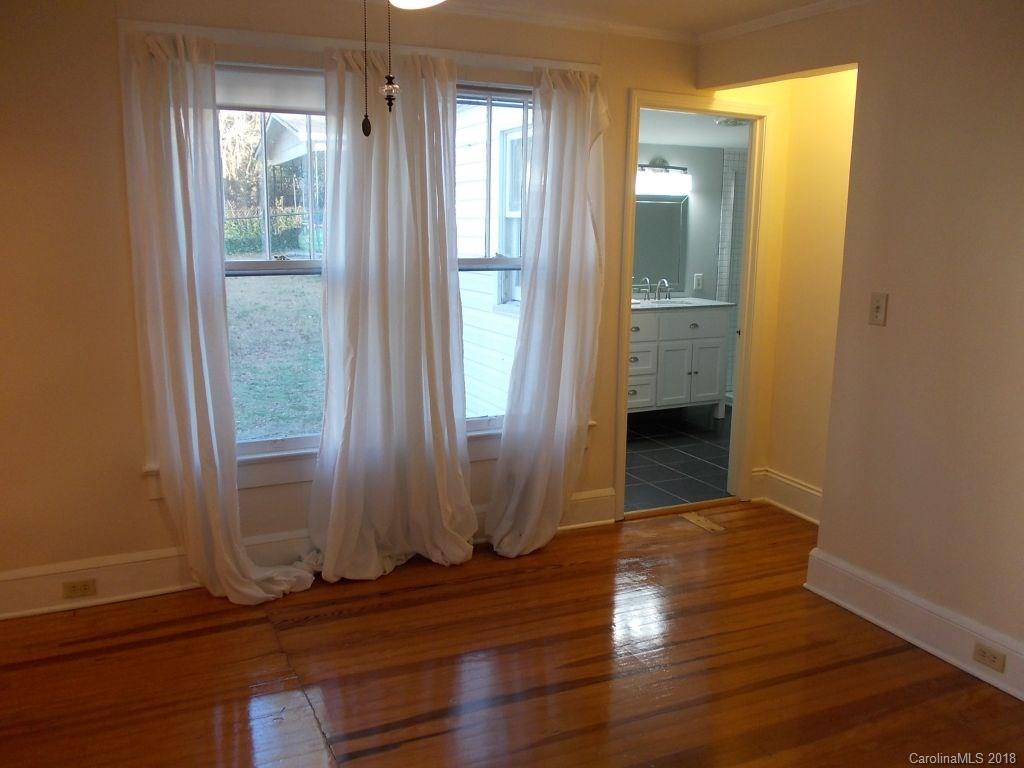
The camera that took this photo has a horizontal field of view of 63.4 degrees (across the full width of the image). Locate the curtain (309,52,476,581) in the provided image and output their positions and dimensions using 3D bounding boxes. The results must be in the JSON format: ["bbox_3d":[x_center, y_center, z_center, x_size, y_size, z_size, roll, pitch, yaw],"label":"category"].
[{"bbox_3d":[-0.470,-0.242,3.454,0.770,2.140,0.220,-4,12,-25],"label":"curtain"}]

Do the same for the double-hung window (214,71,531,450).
[{"bbox_3d":[-0.530,-0.503,3.564,1.680,1.570,0.125,-4,12,-25],"label":"double-hung window"}]

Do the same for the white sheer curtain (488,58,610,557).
[{"bbox_3d":[0.179,-0.296,3.761,0.570,2.145,0.210,-4,12,-25],"label":"white sheer curtain"}]

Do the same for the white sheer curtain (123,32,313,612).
[{"bbox_3d":[-1.087,-0.192,3.167,0.595,2.135,0.220,-4,12,-25],"label":"white sheer curtain"}]

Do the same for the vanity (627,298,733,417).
[{"bbox_3d":[0.958,-0.173,6.493,1.500,0.914,0.560,-4,12,-25],"label":"vanity"}]

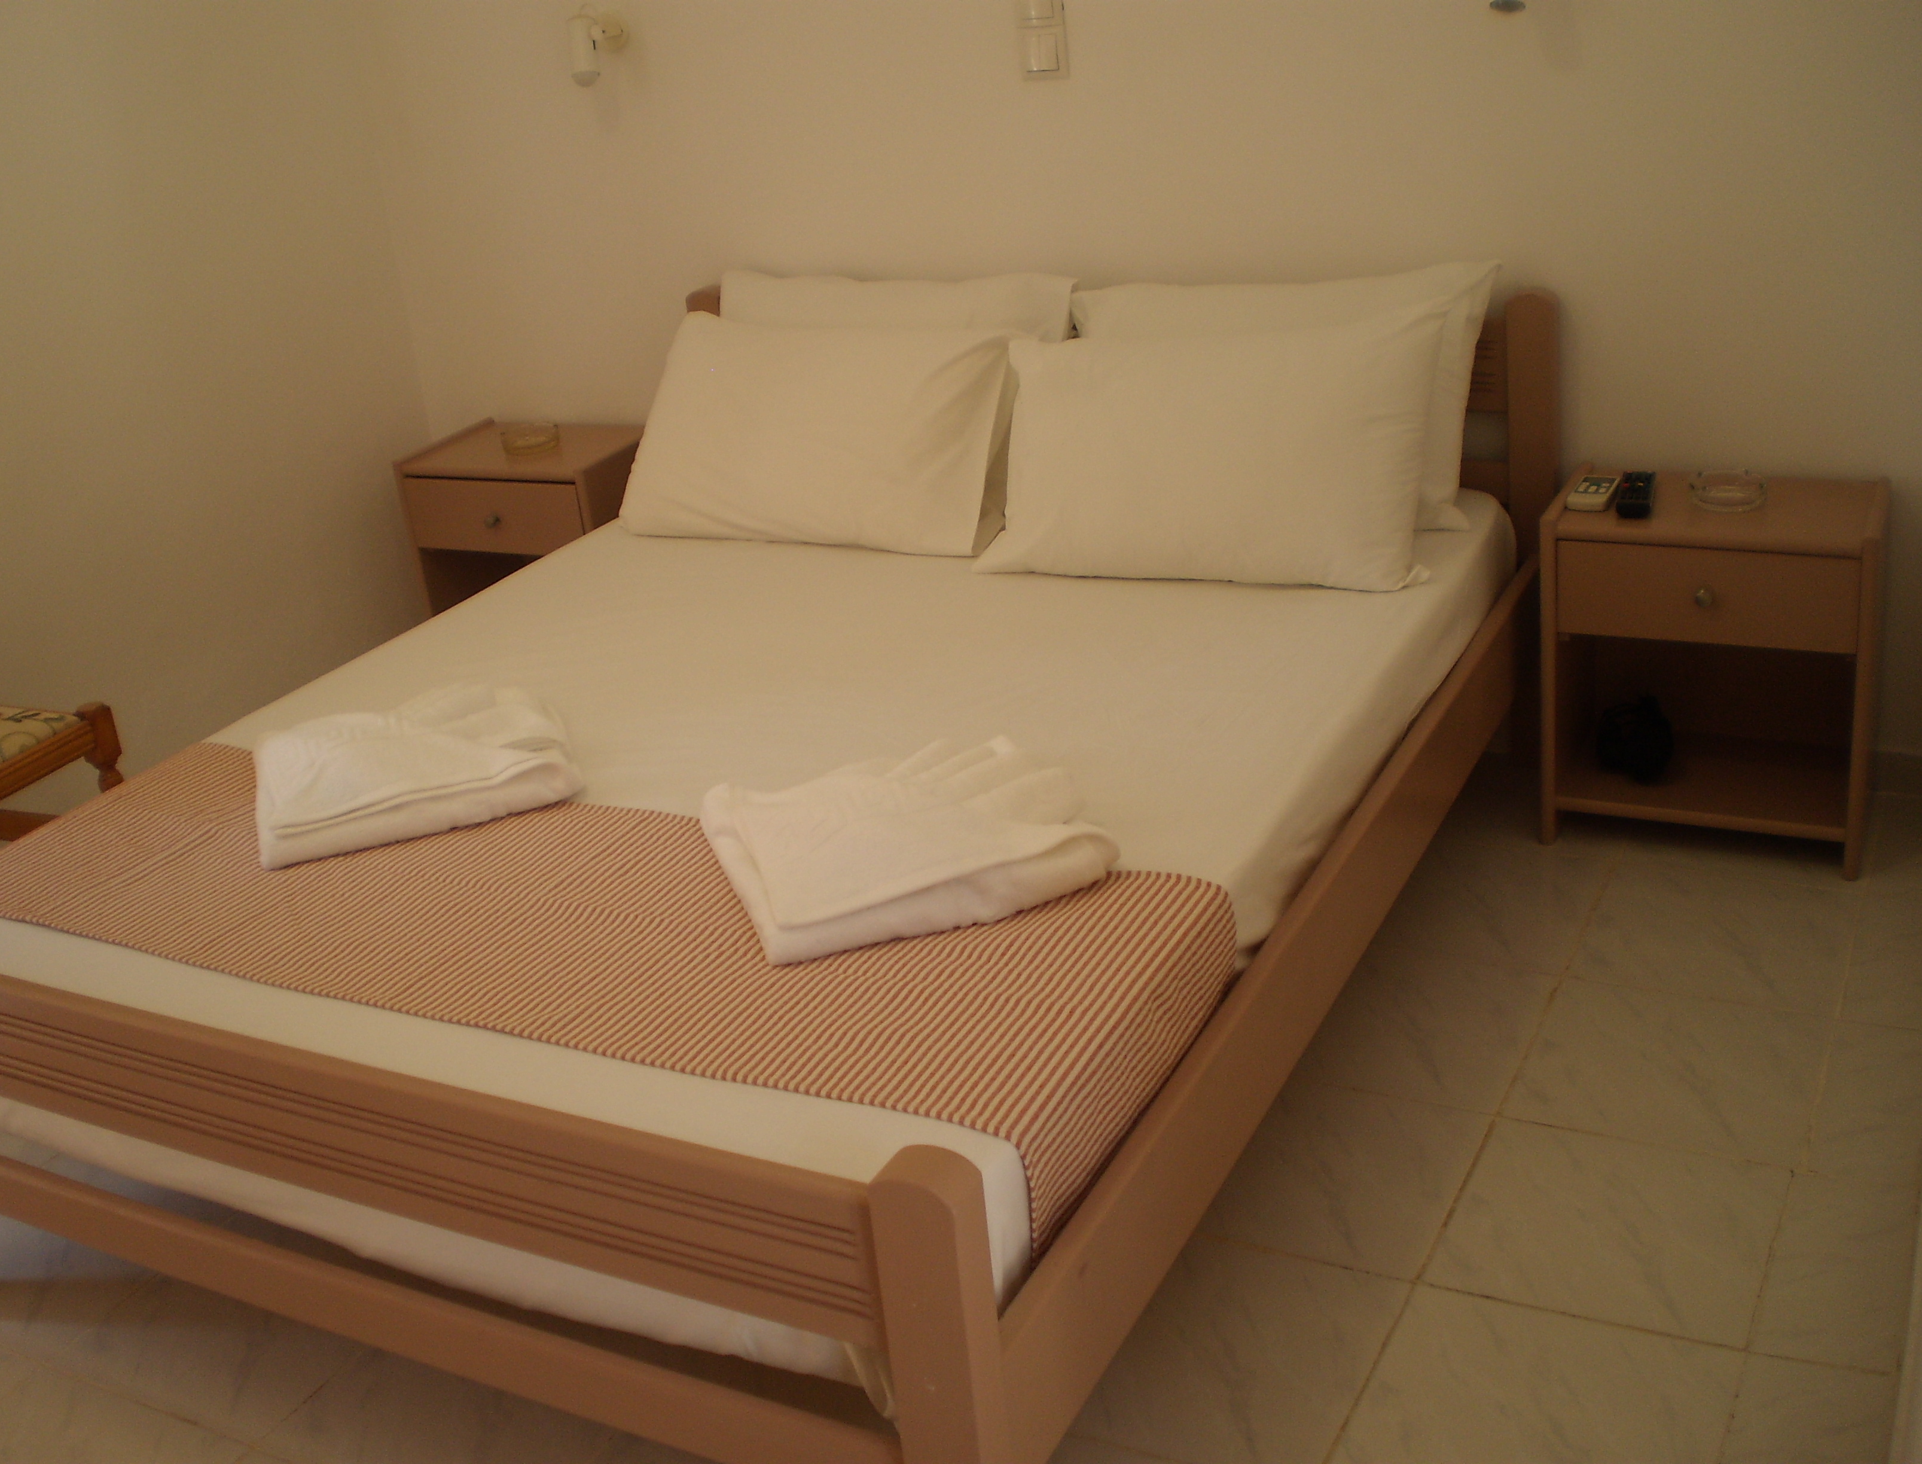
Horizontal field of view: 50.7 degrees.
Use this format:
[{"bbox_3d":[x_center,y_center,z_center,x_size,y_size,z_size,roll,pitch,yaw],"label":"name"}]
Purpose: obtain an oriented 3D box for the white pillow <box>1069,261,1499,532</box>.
[{"bbox_3d":[0.478,-0.523,3.170,0.682,0.389,0.141,7,18,27],"label":"white pillow"}]

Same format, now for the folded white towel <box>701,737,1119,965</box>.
[{"bbox_3d":[-0.066,0.105,2.251,0.384,0.066,0.343,-13,25,-14],"label":"folded white towel"}]

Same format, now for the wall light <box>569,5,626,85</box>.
[{"bbox_3d":[-0.642,-1.201,3.561,0.063,0.126,0.111,7,27,27],"label":"wall light"}]

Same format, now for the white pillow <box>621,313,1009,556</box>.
[{"bbox_3d":[-0.246,-0.506,3.377,0.687,0.379,0.141,7,-4,27],"label":"white pillow"}]

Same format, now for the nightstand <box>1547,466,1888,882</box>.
[{"bbox_3d":[1.116,-0.099,3.011,0.440,0.515,0.282,6,27,27],"label":"nightstand"}]

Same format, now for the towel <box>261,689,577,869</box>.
[{"bbox_3d":[-0.696,0.032,2.579,0.384,0.066,0.328,-13,25,-14],"label":"towel"}]

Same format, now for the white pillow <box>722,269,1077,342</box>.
[{"bbox_3d":[-0.118,-0.593,3.481,0.682,0.389,0.141,7,18,27],"label":"white pillow"}]

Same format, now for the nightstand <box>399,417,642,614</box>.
[{"bbox_3d":[-0.791,-0.317,3.998,0.440,0.515,0.282,6,27,26],"label":"nightstand"}]

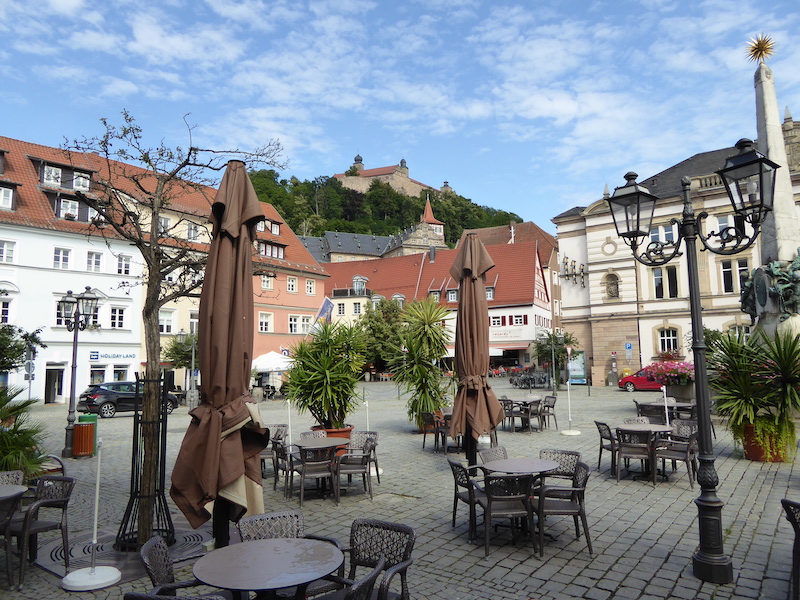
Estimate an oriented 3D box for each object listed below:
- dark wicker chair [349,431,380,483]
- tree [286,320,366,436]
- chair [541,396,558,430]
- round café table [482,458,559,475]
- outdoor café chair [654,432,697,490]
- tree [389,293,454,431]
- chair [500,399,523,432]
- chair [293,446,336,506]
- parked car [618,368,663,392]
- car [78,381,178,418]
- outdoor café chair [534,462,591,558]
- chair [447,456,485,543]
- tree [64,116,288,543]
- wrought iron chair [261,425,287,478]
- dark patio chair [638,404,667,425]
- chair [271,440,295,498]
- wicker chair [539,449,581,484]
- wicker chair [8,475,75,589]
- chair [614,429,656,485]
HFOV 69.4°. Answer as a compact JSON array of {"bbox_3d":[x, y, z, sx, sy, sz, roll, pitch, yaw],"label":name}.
[{"bbox_3d":[-0.620,2.470,8.840,0.580,0.810,0.590,-3,-7,16],"label":"dark wicker chair"},{"bbox_3d":[-1.425,1.867,11.575,1.540,2.847,1.462,-1,-6,0],"label":"tree"},{"bbox_3d":[3.928,3.118,15.560,0.556,0.809,0.546,1,-6,-18],"label":"chair"},{"bbox_3d":[1.322,2.181,6.258,0.820,0.745,0.820,-1,-6,0],"label":"round café table"},{"bbox_3d":[4.196,2.430,8.861,0.570,0.820,0.540,-3,-6,24],"label":"outdoor café chair"},{"bbox_3d":[0.628,1.733,15.653,1.800,3.700,1.800,-1,-6,0],"label":"tree"},{"bbox_3d":[2.996,3.095,15.541,0.570,0.820,0.540,4,-7,-38],"label":"chair"},{"bbox_3d":[-1.124,2.396,8.041,0.540,0.820,0.570,1,-6,-17],"label":"chair"},{"bbox_3d":[15.854,4.898,36.050,4.250,1.550,1.800,-4,-7,27],"label":"parked car"},{"bbox_3d":[-13.084,4.798,28.000,4.650,1.670,1.860,5,-8,-42],"label":"car"},{"bbox_3d":[1.686,2.175,6.041,0.570,0.820,0.540,-1,-6,2],"label":"outdoor café chair"},{"bbox_3d":[0.901,2.242,6.569,0.556,0.809,0.546,1,-6,-17],"label":"chair"},{"bbox_3d":[-2.551,0.266,6.588,2.450,4.800,2.400,0,-6,0],"label":"tree"},{"bbox_3d":[-2.244,2.587,9.891,0.540,0.820,0.570,-3,-6,25],"label":"wrought iron chair"},{"bbox_3d":[5.648,2.741,12.802,0.546,0.809,0.556,-3,-6,23],"label":"dark patio chair"},{"bbox_3d":[-1.667,2.633,9.150,0.556,0.809,0.546,2,-6,-28],"label":"chair"},{"bbox_3d":[1.813,2.219,6.741,0.560,0.800,0.560,-4,-7,31],"label":"wicker chair"},{"bbox_3d":[-3.446,2.116,5.293,0.580,0.810,0.590,-5,-7,30],"label":"wicker chair"},{"bbox_3d":[3.437,2.255,8.495,0.580,0.810,0.590,-2,-7,12],"label":"chair"}]

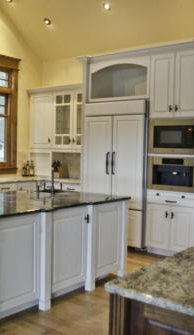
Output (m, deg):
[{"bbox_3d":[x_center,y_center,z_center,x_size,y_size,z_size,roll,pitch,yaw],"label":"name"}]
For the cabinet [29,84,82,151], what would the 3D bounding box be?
[{"bbox_3d":[-0.575,-0.863,6.820,1.620,1.120,0.370,3,3,37],"label":"cabinet"}]

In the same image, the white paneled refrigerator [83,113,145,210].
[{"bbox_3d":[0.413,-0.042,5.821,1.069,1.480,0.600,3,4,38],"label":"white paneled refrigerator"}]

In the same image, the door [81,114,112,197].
[{"bbox_3d":[0.037,-0.092,5.717,0.535,1.353,0.100,3,3,37],"label":"door"}]

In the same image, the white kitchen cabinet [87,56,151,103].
[{"bbox_3d":[0.526,-1.348,6.043,1.129,0.631,0.654,3,3,37],"label":"white kitchen cabinet"}]

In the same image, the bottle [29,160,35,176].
[{"bbox_3d":[-1.259,0.016,7.340,0.085,0.308,0.085,3,3,37],"label":"bottle"}]

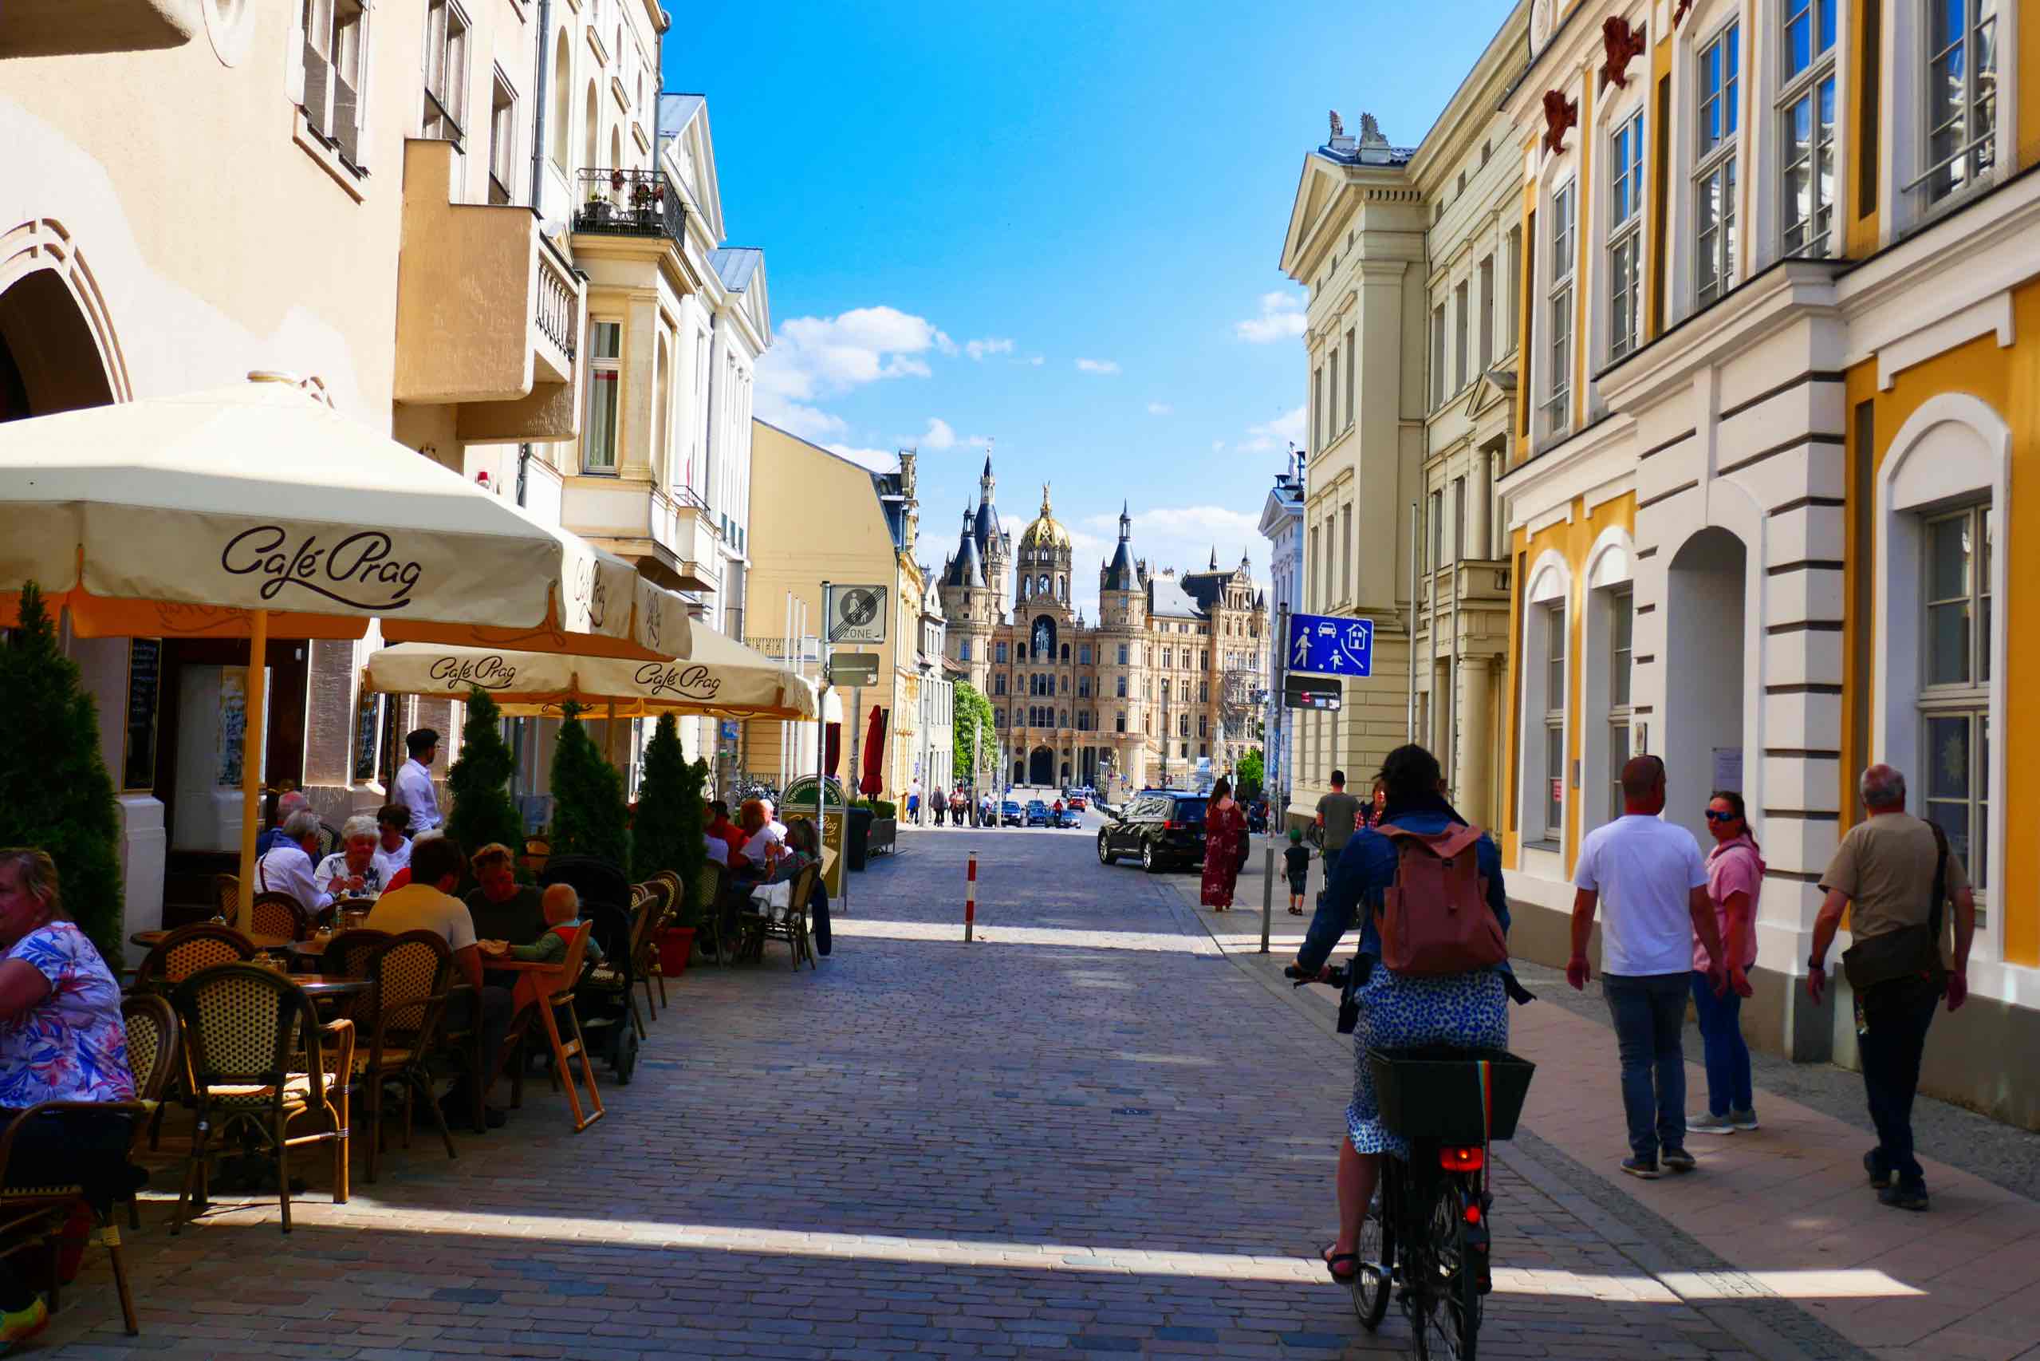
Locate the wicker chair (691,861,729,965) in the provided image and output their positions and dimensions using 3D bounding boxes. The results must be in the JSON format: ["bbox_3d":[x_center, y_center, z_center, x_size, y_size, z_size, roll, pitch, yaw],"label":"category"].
[{"bbox_3d":[-2.543,1.867,16.980,0.470,0.870,0.550,1,-3,12],"label":"wicker chair"}]

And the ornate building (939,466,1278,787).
[{"bbox_3d":[12.386,-11.551,400.923,82.000,64.000,70.000,2,-3,0],"label":"ornate building"}]

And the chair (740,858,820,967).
[{"bbox_3d":[-1.933,1.885,16.930,0.560,0.870,0.470,0,-3,30],"label":"chair"}]

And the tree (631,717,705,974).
[{"bbox_3d":[-2.673,1.255,16.156,0.560,2.010,0.540,2,-3,0],"label":"tree"}]

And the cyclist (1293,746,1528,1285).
[{"bbox_3d":[1.011,0.912,5.587,0.560,1.460,0.800,2,-3,-2],"label":"cyclist"}]

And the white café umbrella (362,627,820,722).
[{"bbox_3d":[-3.716,0.740,19.081,3.400,3.250,3.400,2,-3,-1],"label":"white café umbrella"}]

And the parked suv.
[{"bbox_3d":[3.100,3.100,43.210,1.850,1.680,4.600,3,-3,-17],"label":"parked suv"}]

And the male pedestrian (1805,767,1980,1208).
[{"bbox_3d":[3.482,1.224,8.409,0.650,1.770,0.480,2,-3,6],"label":"male pedestrian"}]

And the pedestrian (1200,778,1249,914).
[{"bbox_3d":[2.554,2.049,26.239,0.560,1.680,0.420,2,-3,-2],"label":"pedestrian"}]

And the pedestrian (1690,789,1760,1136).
[{"bbox_3d":[3.407,1.354,10.155,0.380,1.660,0.460,2,-3,-7],"label":"pedestrian"}]

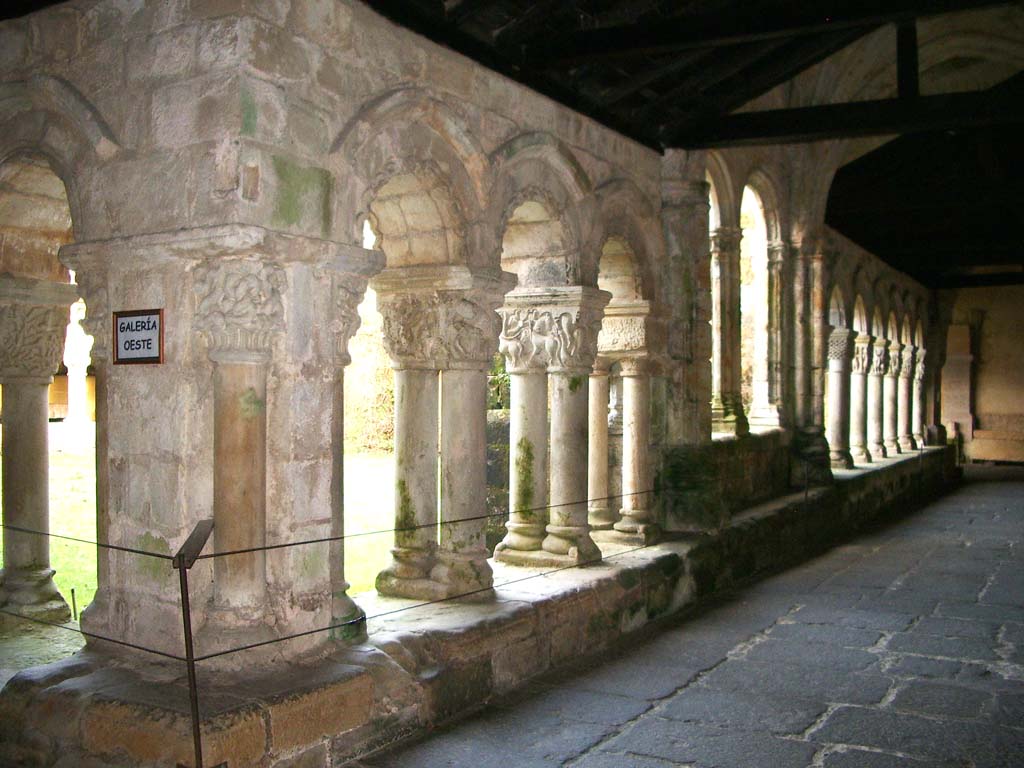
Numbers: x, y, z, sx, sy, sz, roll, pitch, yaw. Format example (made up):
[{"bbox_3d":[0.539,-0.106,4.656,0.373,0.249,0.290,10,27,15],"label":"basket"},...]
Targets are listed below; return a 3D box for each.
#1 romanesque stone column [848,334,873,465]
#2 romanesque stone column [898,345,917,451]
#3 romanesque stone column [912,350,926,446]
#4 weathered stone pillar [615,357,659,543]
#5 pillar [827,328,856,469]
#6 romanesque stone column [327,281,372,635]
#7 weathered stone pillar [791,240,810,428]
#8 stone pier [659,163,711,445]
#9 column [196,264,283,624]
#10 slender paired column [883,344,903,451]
[{"bbox_3d":[4.984,0.208,14.867,0.393,1.816,0.393,0,-1,30],"label":"romanesque stone column"},{"bbox_3d":[7.512,0.223,19.780,0.326,2.020,0.316,-1,-1,30],"label":"romanesque stone column"},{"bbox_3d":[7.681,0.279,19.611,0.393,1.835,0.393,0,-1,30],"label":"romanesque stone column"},{"bbox_3d":[0.921,0.484,7.723,0.304,1.364,0.294,0,-1,0],"label":"weathered stone pillar"},{"bbox_3d":[4.766,0.210,14.947,0.337,1.979,0.326,-1,-1,30],"label":"pillar"},{"bbox_3d":[-0.917,0.341,5.129,0.326,1.785,0.326,-1,-1,30],"label":"romanesque stone column"},{"bbox_3d":[3.696,-0.630,13.275,0.194,2.428,0.194,-1,-1,30],"label":"weathered stone pillar"},{"bbox_3d":[1.537,-0.670,9.105,0.367,2.387,0.367,-1,-1,30],"label":"stone pier"},{"bbox_3d":[-1.220,0.257,4.680,0.388,1.632,0.347,0,-1,-15],"label":"column"},{"bbox_3d":[6.235,0.245,17.057,0.363,1.826,0.393,0,-1,30],"label":"slender paired column"}]

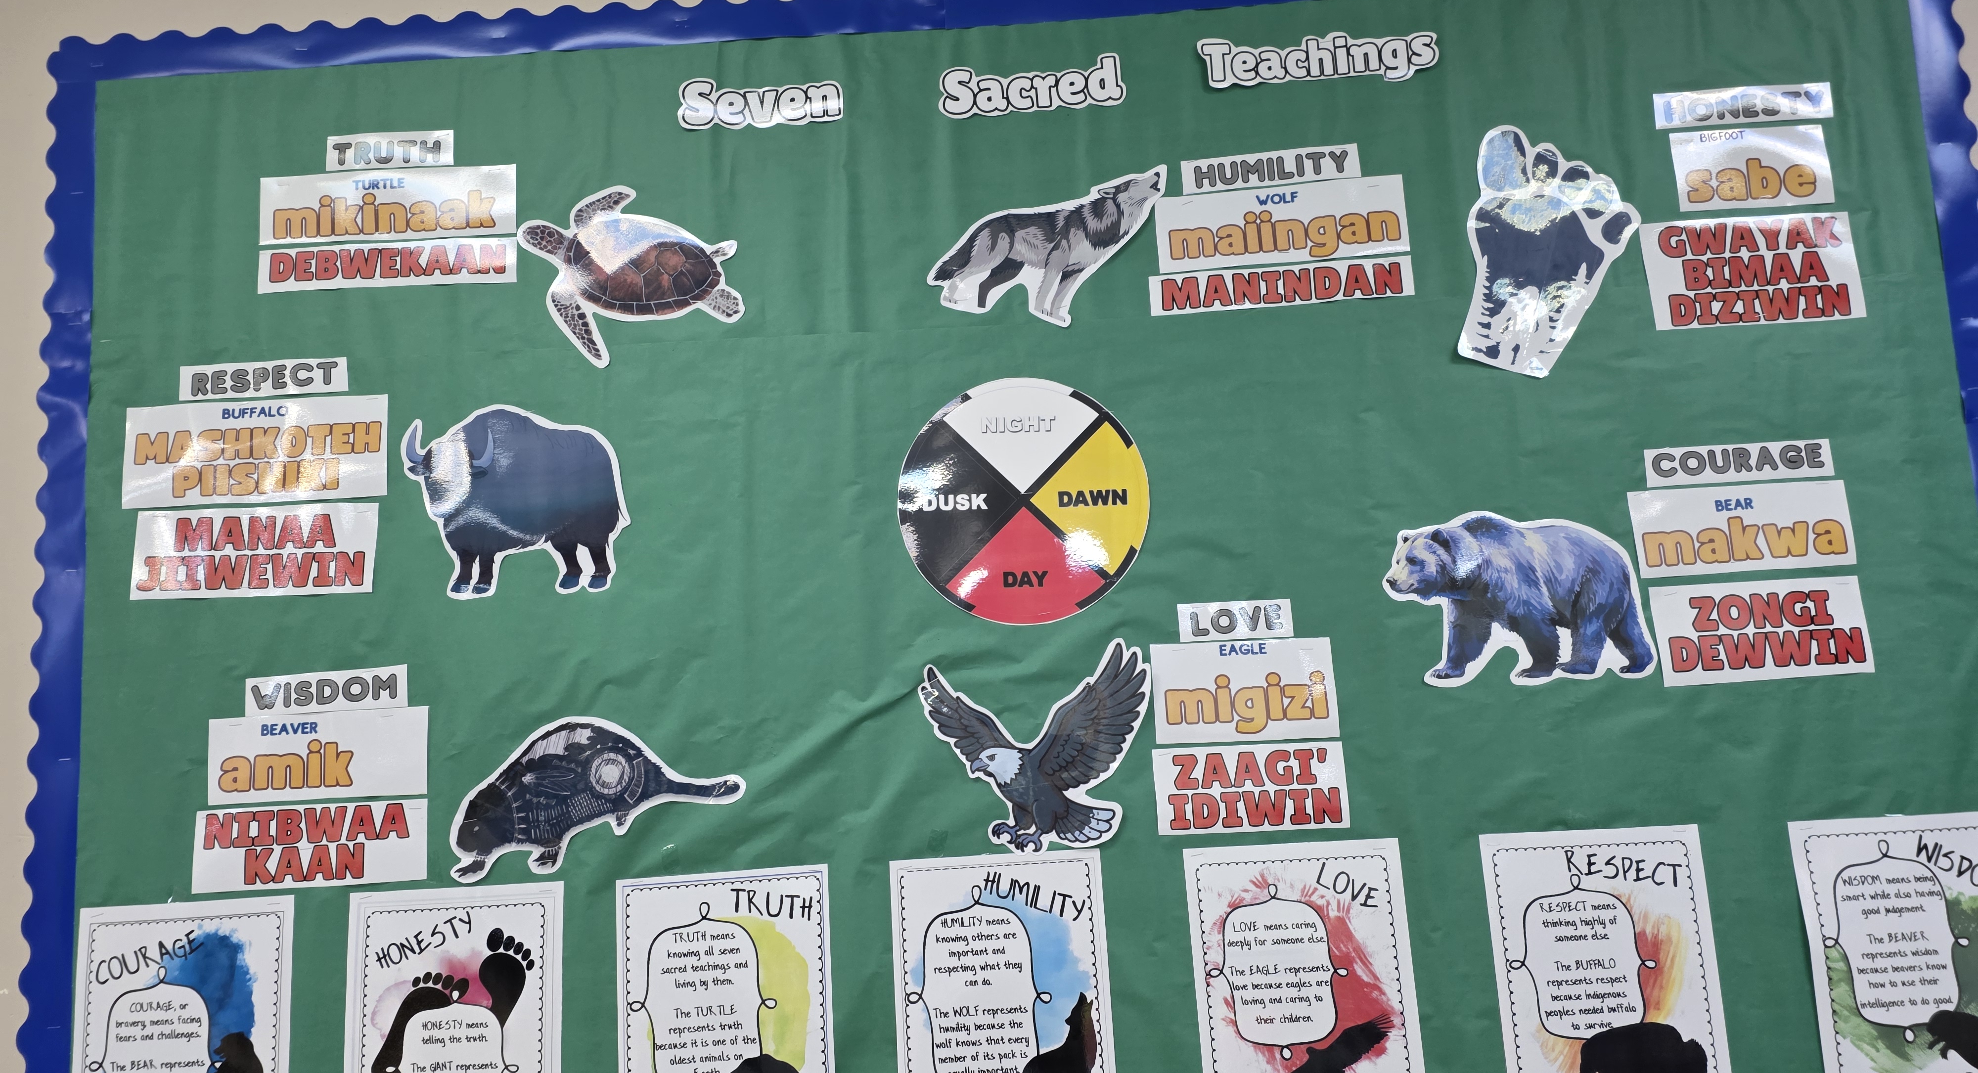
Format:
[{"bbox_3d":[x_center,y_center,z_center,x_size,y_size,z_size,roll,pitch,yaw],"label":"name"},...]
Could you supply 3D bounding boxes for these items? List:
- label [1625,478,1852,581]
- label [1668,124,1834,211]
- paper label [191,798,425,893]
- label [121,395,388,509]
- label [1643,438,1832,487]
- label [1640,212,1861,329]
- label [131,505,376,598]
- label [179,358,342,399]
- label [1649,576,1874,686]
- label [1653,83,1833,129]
[{"bbox_3d":[0.788,-0.008,1.373,0.225,0.090,0.004,-4,-10,0],"label":"label"},{"bbox_3d":[0.843,-0.407,1.452,0.169,0.093,0.004,-3,-11,0],"label":"label"},{"bbox_3d":[-0.693,0.317,1.344,0.239,0.081,0.004,-3,-11,0],"label":"paper label"},{"bbox_3d":[-0.792,-0.092,1.421,0.286,0.112,0.004,-3,-11,0],"label":"label"},{"bbox_3d":[0.791,-0.077,1.386,0.196,0.040,0.004,-3,-10,0],"label":"label"},{"bbox_3d":[0.828,-0.287,1.423,0.226,0.121,0.004,-4,-10,0],"label":"label"},{"bbox_3d":[-0.779,0.017,1.396,0.258,0.096,0.004,-2,-10,1],"label":"label"},{"bbox_3d":[-0.788,-0.171,1.430,0.183,0.038,0.004,-3,-10,0],"label":"label"},{"bbox_3d":[0.796,0.097,1.354,0.215,0.101,0.004,-4,-10,0],"label":"label"},{"bbox_3d":[0.842,-0.480,1.465,0.197,0.042,0.004,-4,-11,0],"label":"label"}]

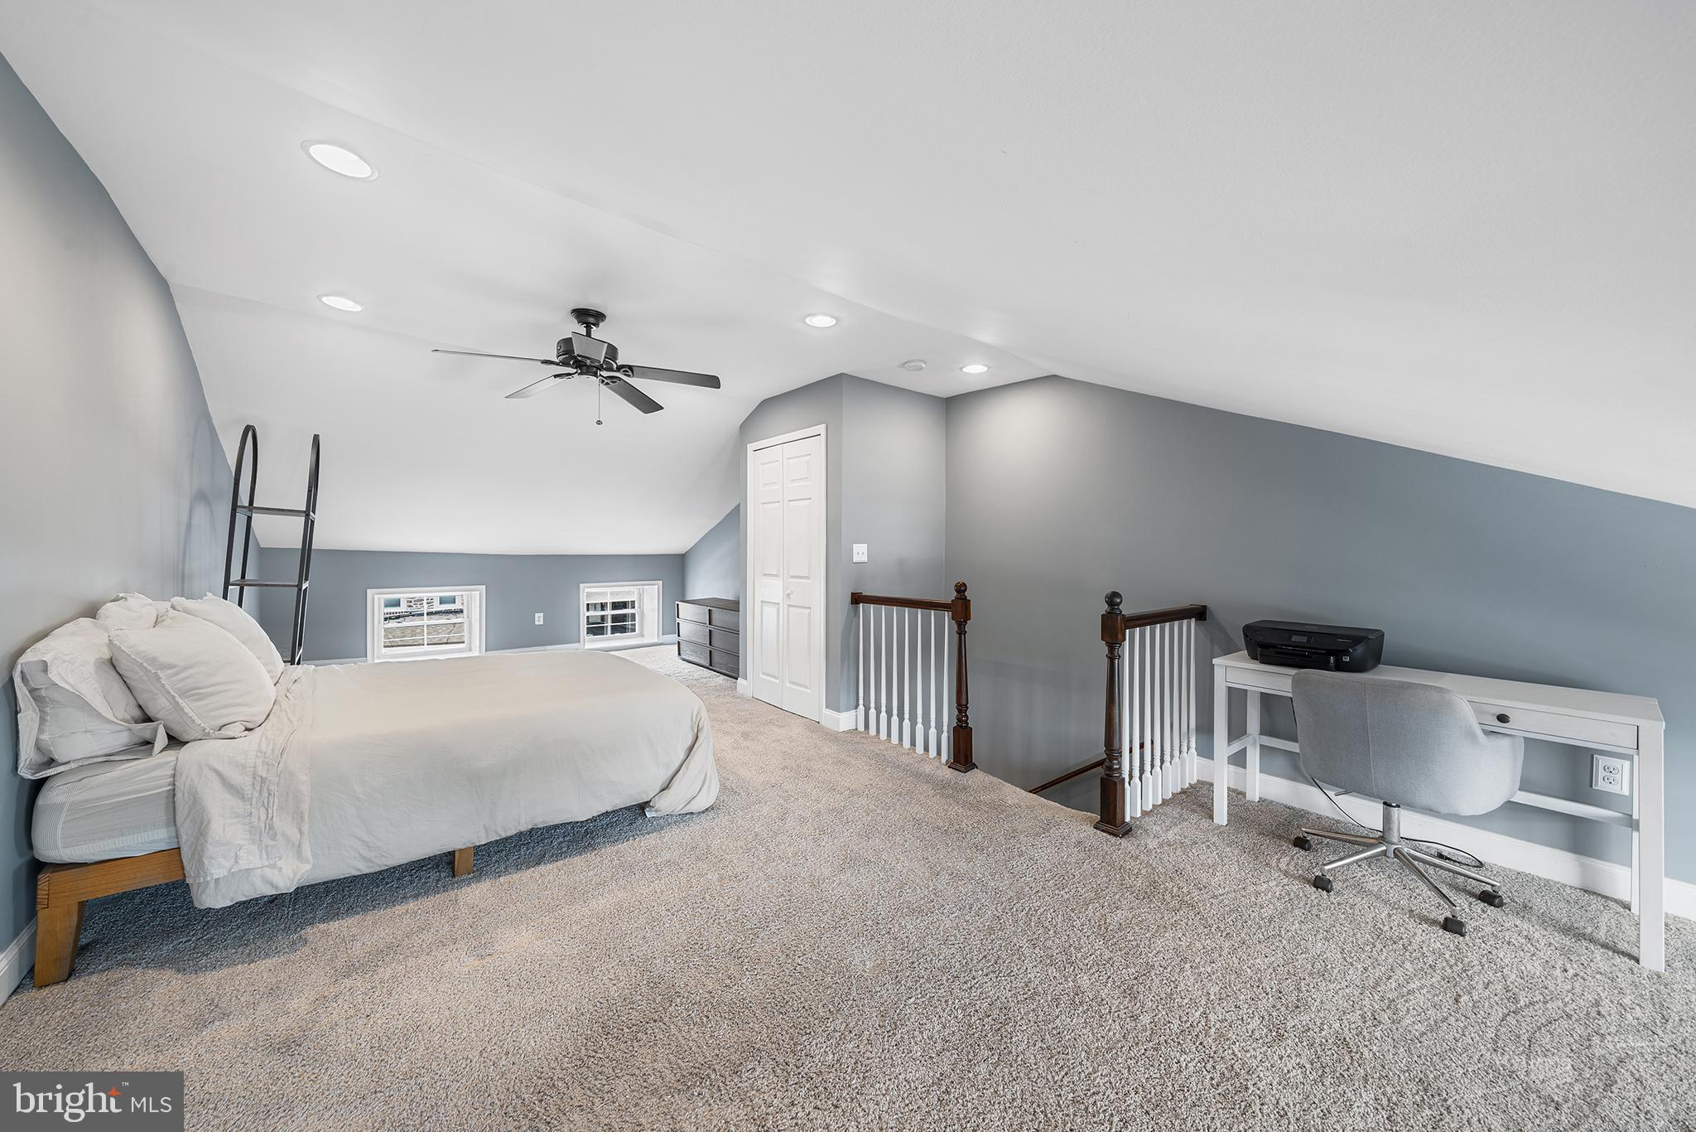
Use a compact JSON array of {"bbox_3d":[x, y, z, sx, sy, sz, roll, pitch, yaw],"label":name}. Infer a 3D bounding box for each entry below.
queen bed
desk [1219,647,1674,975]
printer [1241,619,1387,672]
[{"bbox_3d":[-1.916,0.864,2.840,2.090,0.620,1.580,-1,2,-35],"label":"queen bed"},{"bbox_3d":[2.234,0.817,2.295,0.470,0.750,1.200,-1,2,-39],"label":"desk"},{"bbox_3d":[2.128,0.369,2.600,0.360,0.130,0.445,-1,2,-39],"label":"printer"}]

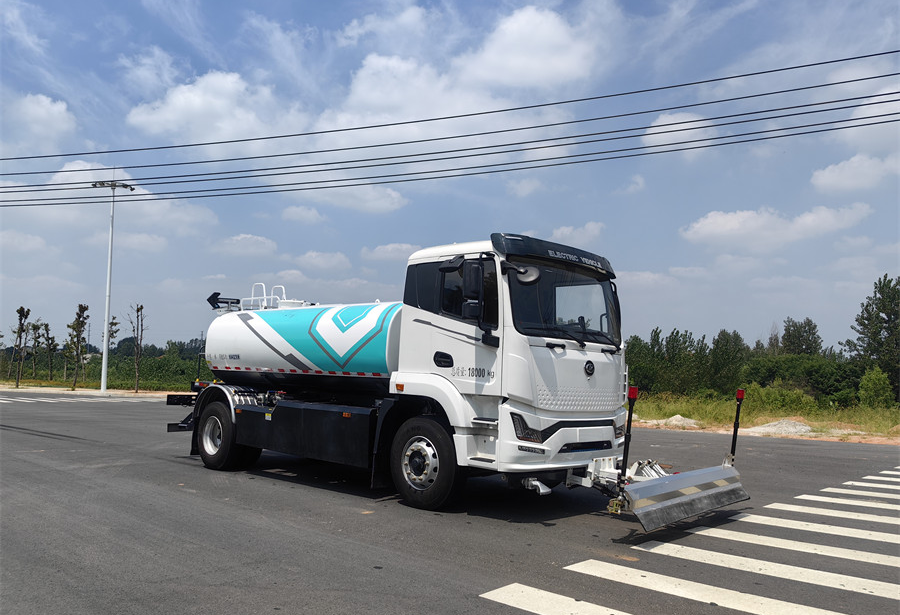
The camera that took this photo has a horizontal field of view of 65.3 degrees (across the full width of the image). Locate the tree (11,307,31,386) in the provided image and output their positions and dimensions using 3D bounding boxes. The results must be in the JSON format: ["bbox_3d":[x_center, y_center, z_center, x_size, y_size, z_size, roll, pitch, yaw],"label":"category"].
[{"bbox_3d":[-28.110,2.600,46.000,1.150,5.340,1.150,0,-5,0],"label":"tree"}]

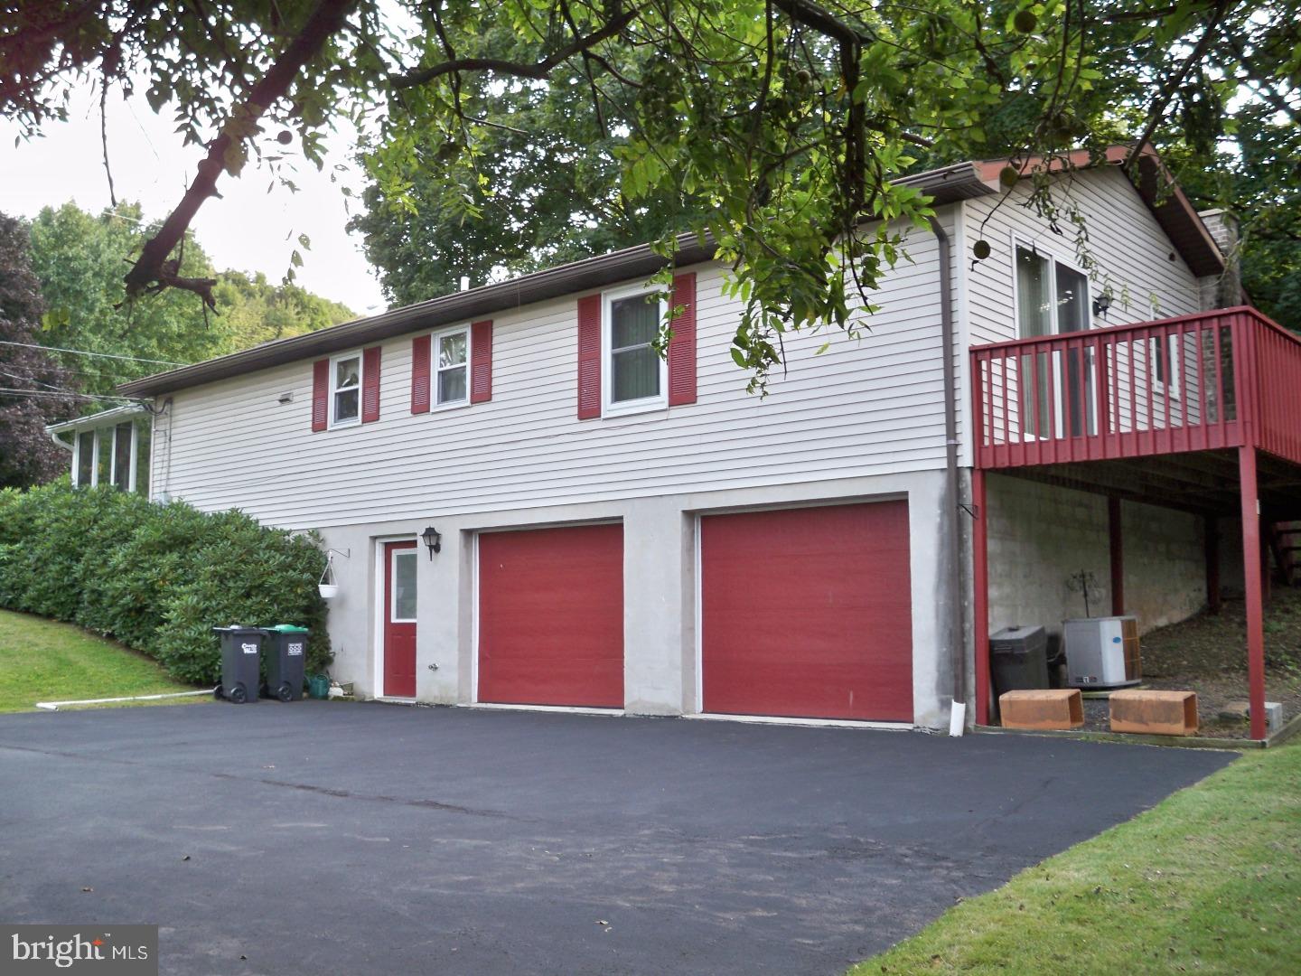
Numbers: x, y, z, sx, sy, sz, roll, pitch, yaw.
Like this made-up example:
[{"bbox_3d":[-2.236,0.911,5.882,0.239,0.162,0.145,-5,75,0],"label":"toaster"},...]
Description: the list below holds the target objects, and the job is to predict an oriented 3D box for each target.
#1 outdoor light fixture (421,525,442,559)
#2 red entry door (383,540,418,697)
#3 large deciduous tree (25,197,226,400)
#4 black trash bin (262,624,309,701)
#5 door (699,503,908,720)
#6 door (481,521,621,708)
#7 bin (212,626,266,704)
[{"bbox_3d":[-2.737,0.699,16.438,0.230,0.440,0.250,-6,-8,40],"label":"outdoor light fixture"},{"bbox_3d":[-3.209,1.711,17.174,0.860,2.030,0.060,-6,-8,40],"label":"red entry door"},{"bbox_3d":[-16.555,-2.815,41.325,7.500,12.648,7.500,-6,-8,40],"label":"large deciduous tree"},{"bbox_3d":[-4.859,2.315,17.365,0.500,0.970,0.550,-6,-8,40],"label":"black trash bin"},{"bbox_3d":[1.549,1.245,13.205,2.680,2.120,0.080,-6,-8,40],"label":"door"},{"bbox_3d":[-1.141,1.518,15.501,2.680,2.110,0.080,-6,-8,40],"label":"door"},{"bbox_3d":[-5.353,2.285,17.052,0.500,0.970,0.550,-6,-8,40],"label":"bin"}]

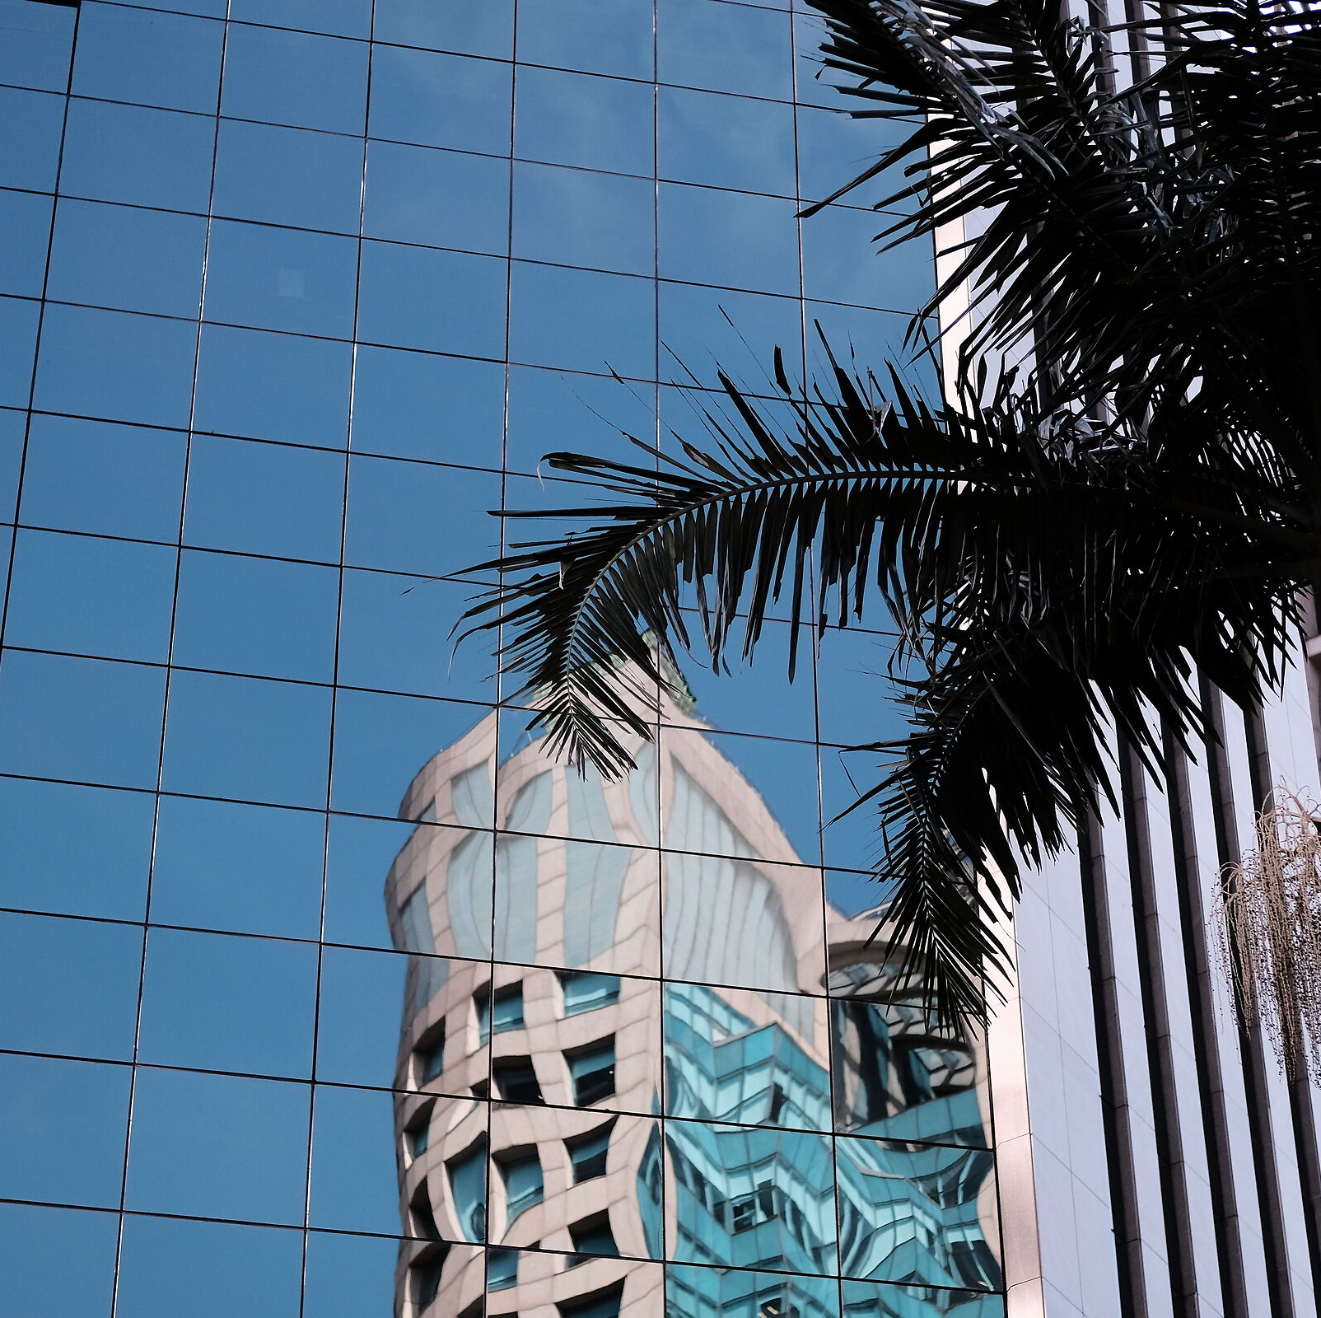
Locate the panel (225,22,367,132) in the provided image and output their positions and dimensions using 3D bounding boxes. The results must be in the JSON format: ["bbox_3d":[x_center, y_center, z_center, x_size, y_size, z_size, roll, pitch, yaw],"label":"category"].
[{"bbox_3d":[-3.603,-5.726,40.651,1.428,1.349,0.050,7,-39,-9],"label":"panel"}]

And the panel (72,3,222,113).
[{"bbox_3d":[-4.755,-5.554,38.192,1.337,1.260,0.060,7,-39,-9],"label":"panel"}]

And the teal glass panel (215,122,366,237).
[{"bbox_3d":[-3.220,-4.171,35.623,1.280,1.211,0.050,7,-39,-9],"label":"teal glass panel"}]

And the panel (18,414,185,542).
[{"bbox_3d":[-4.472,-1.457,33.103,1.280,1.211,0.050,7,-39,-9],"label":"panel"}]

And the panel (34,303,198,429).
[{"bbox_3d":[-4.480,-2.414,33.874,1.280,1.211,0.050,7,-39,-9],"label":"panel"}]

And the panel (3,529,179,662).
[{"bbox_3d":[-4.465,-0.500,32.332,1.280,1.211,0.050,7,-39,-9],"label":"panel"}]

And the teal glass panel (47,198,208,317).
[{"bbox_3d":[-5.009,-3.760,38.710,1.428,1.349,0.050,7,-39,-9],"label":"teal glass panel"}]

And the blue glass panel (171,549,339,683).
[{"bbox_3d":[-3.191,-0.343,32.538,1.280,1.211,0.050,7,-39,-9],"label":"blue glass panel"}]

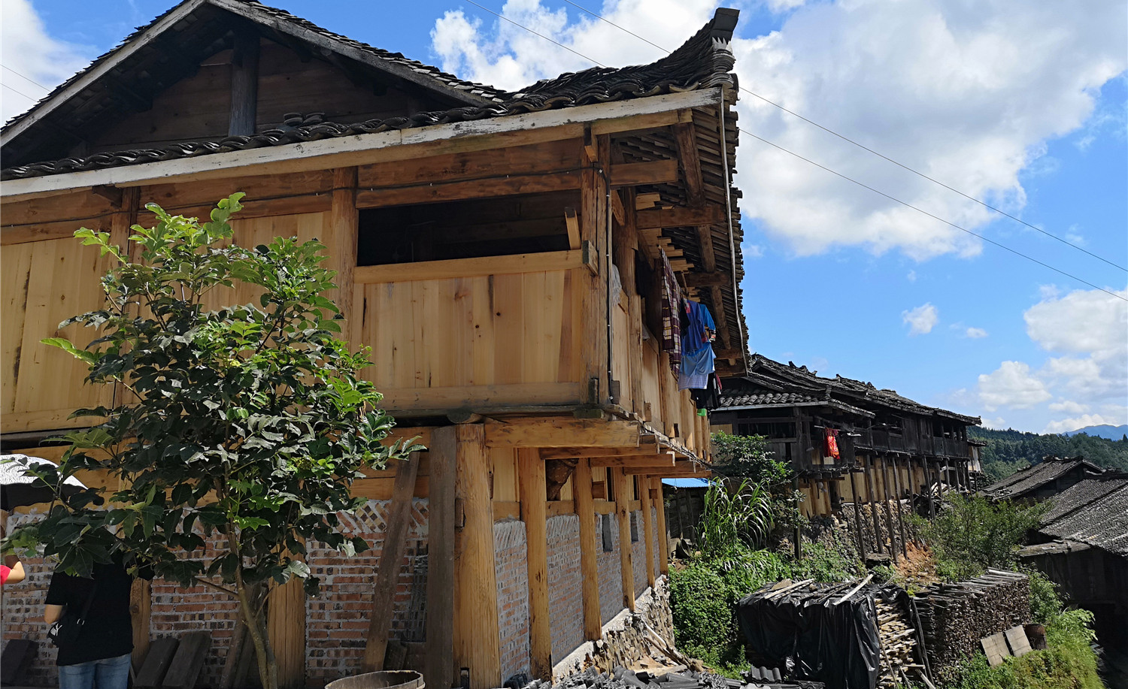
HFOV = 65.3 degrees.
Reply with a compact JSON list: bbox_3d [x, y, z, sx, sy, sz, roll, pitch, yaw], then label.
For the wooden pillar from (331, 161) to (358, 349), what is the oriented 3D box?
[{"bbox_3d":[-1.398,-0.357,5.621,0.165,1.670,0.165,-4,-11,11],"label":"wooden pillar"}]

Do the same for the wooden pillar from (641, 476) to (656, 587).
[{"bbox_3d":[1.600,3.509,16.570,0.155,2.110,0.155,-4,-11,11],"label":"wooden pillar"}]

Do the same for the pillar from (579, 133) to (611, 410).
[{"bbox_3d":[0.186,-0.475,5.303,0.175,1.730,0.175,-4,-11,11],"label":"pillar"}]

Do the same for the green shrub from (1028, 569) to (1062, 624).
[{"bbox_3d":[10.635,5.596,19.500,0.800,1.200,0.800,-4,-11,11],"label":"green shrub"}]

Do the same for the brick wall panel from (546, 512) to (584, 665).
[{"bbox_3d":[-0.042,2.491,9.210,0.170,1.430,2.300,-4,-11,11],"label":"brick wall panel"}]

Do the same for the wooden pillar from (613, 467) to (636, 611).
[{"bbox_3d":[0.937,2.985,13.484,0.180,2.150,0.180,-4,-11,11],"label":"wooden pillar"}]

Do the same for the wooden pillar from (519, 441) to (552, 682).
[{"bbox_3d":[-0.237,1.968,8.030,0.205,2.085,0.205,-4,-11,11],"label":"wooden pillar"}]

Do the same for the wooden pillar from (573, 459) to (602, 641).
[{"bbox_3d":[0.301,2.437,10.541,0.205,2.130,0.205,-4,-11,11],"label":"wooden pillar"}]

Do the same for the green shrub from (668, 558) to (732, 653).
[{"bbox_3d":[2.734,5.250,17.500,1.250,1.850,1.200,-4,-11,11],"label":"green shrub"}]

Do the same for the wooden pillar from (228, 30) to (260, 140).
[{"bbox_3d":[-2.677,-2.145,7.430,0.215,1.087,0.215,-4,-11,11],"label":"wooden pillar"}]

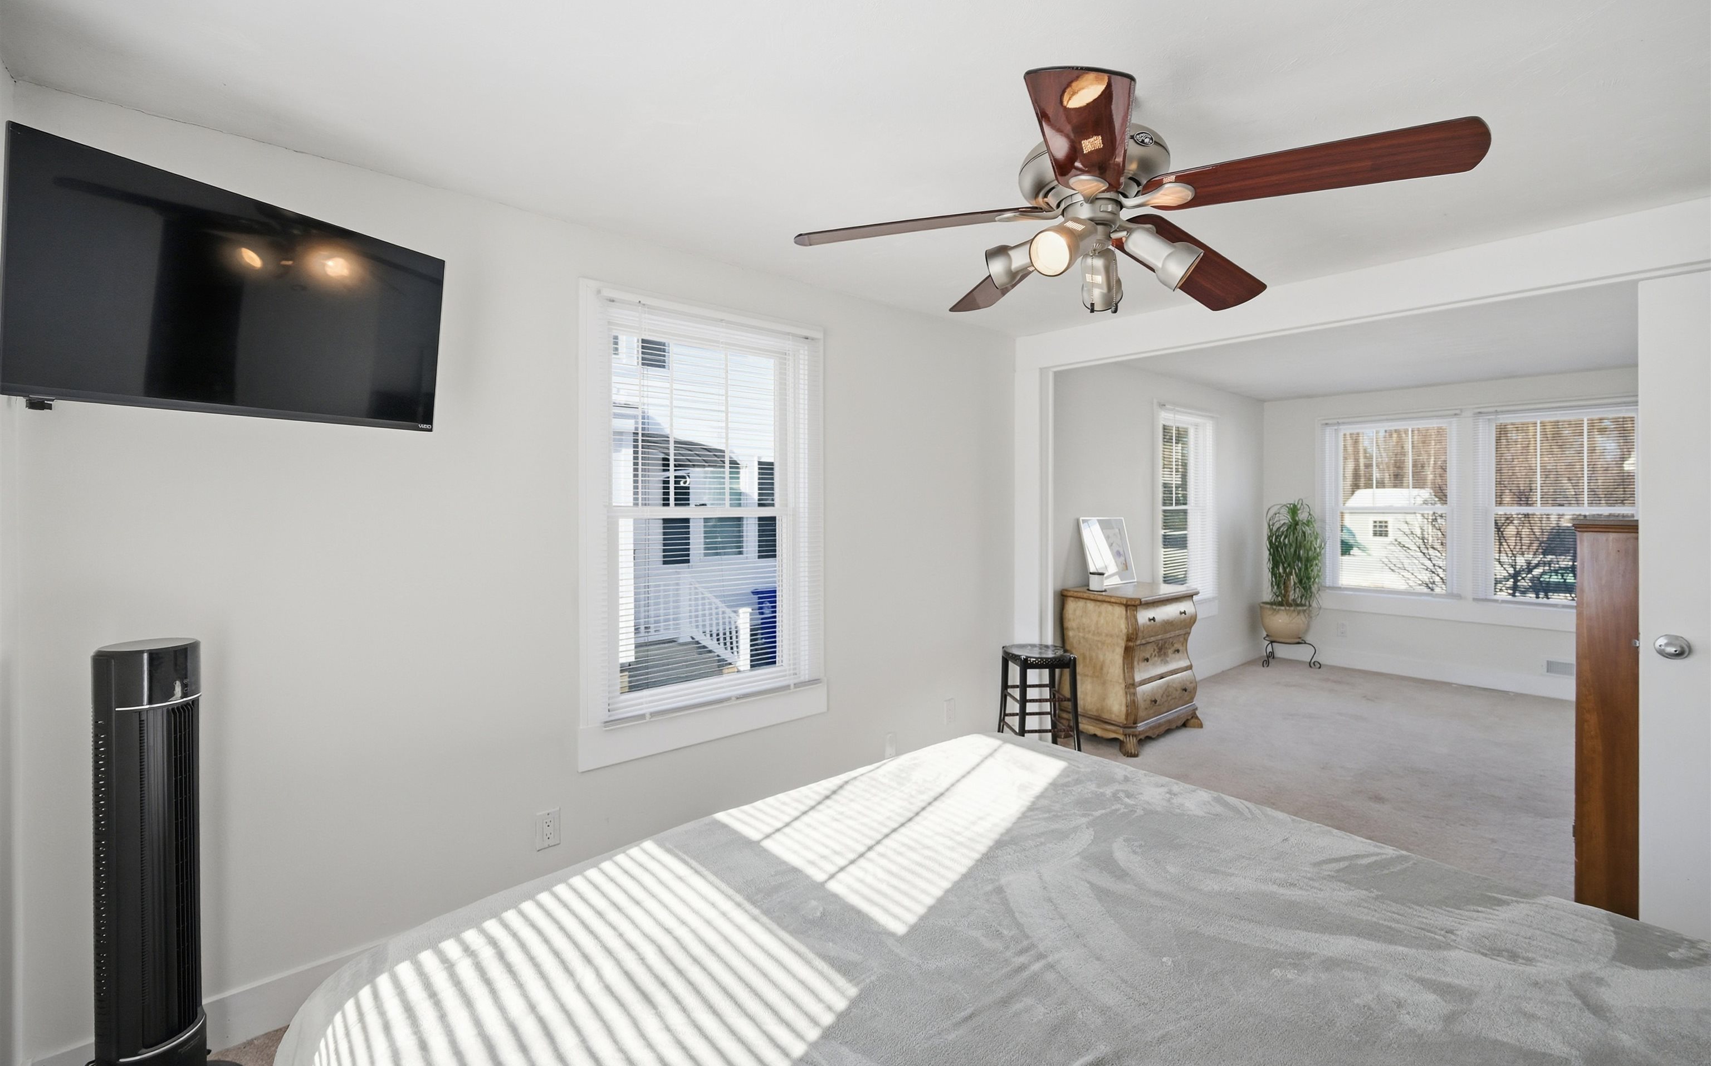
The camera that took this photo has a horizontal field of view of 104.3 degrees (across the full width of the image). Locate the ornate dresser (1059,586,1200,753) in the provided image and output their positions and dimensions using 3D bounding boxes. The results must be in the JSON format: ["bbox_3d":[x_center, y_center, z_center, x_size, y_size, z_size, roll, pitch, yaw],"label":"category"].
[{"bbox_3d":[1.628,0.757,3.955,0.750,0.835,0.490,-1,2,-39],"label":"ornate dresser"}]

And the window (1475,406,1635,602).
[{"bbox_3d":[4.790,-0.178,4.545,0.835,1.370,0.050,2,2,44],"label":"window"}]

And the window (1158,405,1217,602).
[{"bbox_3d":[2.415,-0.187,4.820,0.880,1.380,0.050,-1,2,-39],"label":"window"}]

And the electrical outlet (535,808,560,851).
[{"bbox_3d":[-0.978,0.945,2.118,0.072,0.117,0.010,-1,2,-39],"label":"electrical outlet"}]

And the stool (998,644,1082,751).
[{"bbox_3d":[0.915,0.895,3.310,0.335,0.620,0.335,0,2,0],"label":"stool"}]

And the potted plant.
[{"bbox_3d":[3.564,0.312,5.450,0.460,1.160,0.440,1,2,33],"label":"potted plant"}]

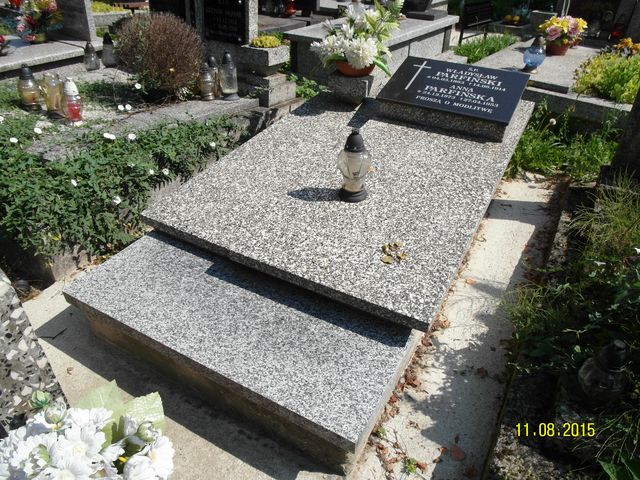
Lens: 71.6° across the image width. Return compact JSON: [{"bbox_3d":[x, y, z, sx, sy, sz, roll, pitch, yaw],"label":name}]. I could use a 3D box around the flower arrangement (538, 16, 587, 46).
[{"bbox_3d":[2.004,-1.751,3.647,0.390,0.210,0.360,18,37,24],"label":"flower arrangement"}]

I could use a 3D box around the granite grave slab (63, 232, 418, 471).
[{"bbox_3d":[-0.259,0.259,1.418,1.034,0.160,0.440,19,43,23],"label":"granite grave slab"}]

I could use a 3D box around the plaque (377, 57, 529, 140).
[{"bbox_3d":[0.667,-0.728,2.249,0.635,0.218,0.426,18,40,23],"label":"plaque"}]

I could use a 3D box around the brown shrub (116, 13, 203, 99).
[{"bbox_3d":[-1.040,-1.241,2.890,0.560,0.460,0.540,18,37,24],"label":"brown shrub"}]

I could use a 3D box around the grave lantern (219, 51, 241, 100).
[{"bbox_3d":[-0.577,-1.055,2.846,0.116,0.294,0.116,0,37,0],"label":"grave lantern"}]

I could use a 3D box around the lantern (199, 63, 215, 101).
[{"bbox_3d":[-0.734,-1.025,2.869,0.099,0.219,0.099,0,37,0],"label":"lantern"}]

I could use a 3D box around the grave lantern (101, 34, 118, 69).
[{"bbox_3d":[-1.598,-1.435,3.360,0.127,0.232,0.127,19,41,23],"label":"grave lantern"}]

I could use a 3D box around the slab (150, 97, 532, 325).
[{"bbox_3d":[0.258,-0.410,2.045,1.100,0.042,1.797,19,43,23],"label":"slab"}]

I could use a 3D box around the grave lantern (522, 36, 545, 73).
[{"bbox_3d":[1.498,-1.296,3.094,0.150,0.240,0.150,18,37,24],"label":"grave lantern"}]

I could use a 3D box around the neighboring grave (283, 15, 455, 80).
[{"bbox_3d":[0.562,-1.825,4.227,0.860,0.400,2.120,18,37,24],"label":"neighboring grave"}]

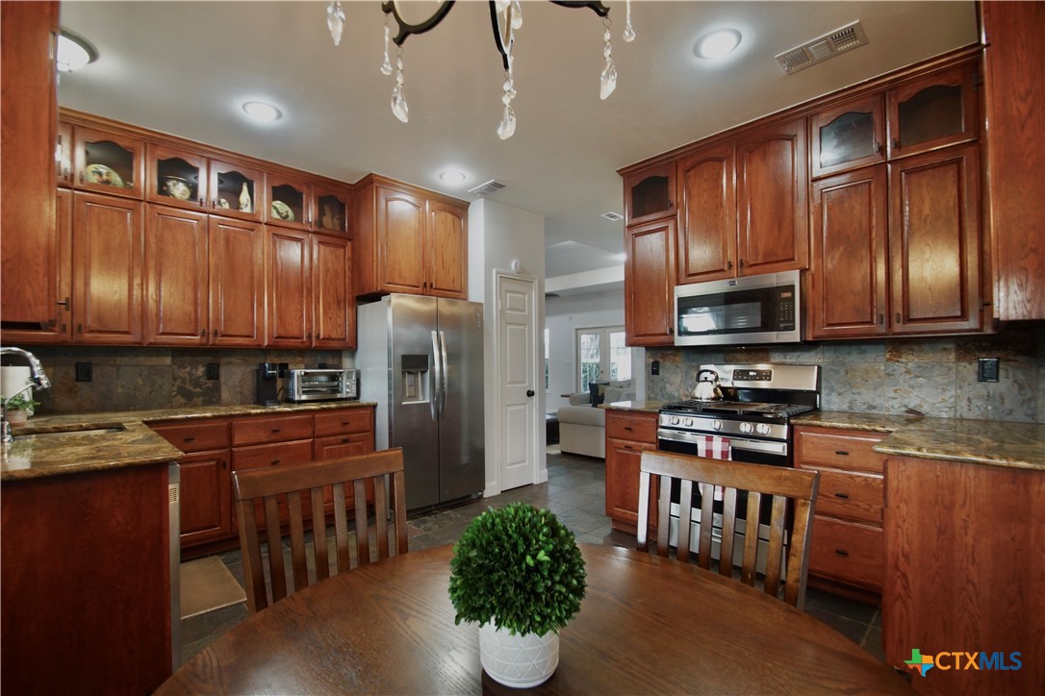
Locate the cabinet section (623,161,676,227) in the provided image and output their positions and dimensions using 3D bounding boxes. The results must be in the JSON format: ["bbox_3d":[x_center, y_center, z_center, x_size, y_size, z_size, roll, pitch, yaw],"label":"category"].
[{"bbox_3d":[1.056,-1.122,3.321,0.330,0.382,0.416,0,-1,-44],"label":"cabinet section"}]

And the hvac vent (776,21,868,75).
[{"bbox_3d":[1.414,-1.410,2.066,0.207,0.015,0.332,0,-1,-44],"label":"hvac vent"}]

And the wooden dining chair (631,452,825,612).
[{"bbox_3d":[0.445,0.827,1.030,0.470,1.000,0.560,-1,-1,31],"label":"wooden dining chair"}]

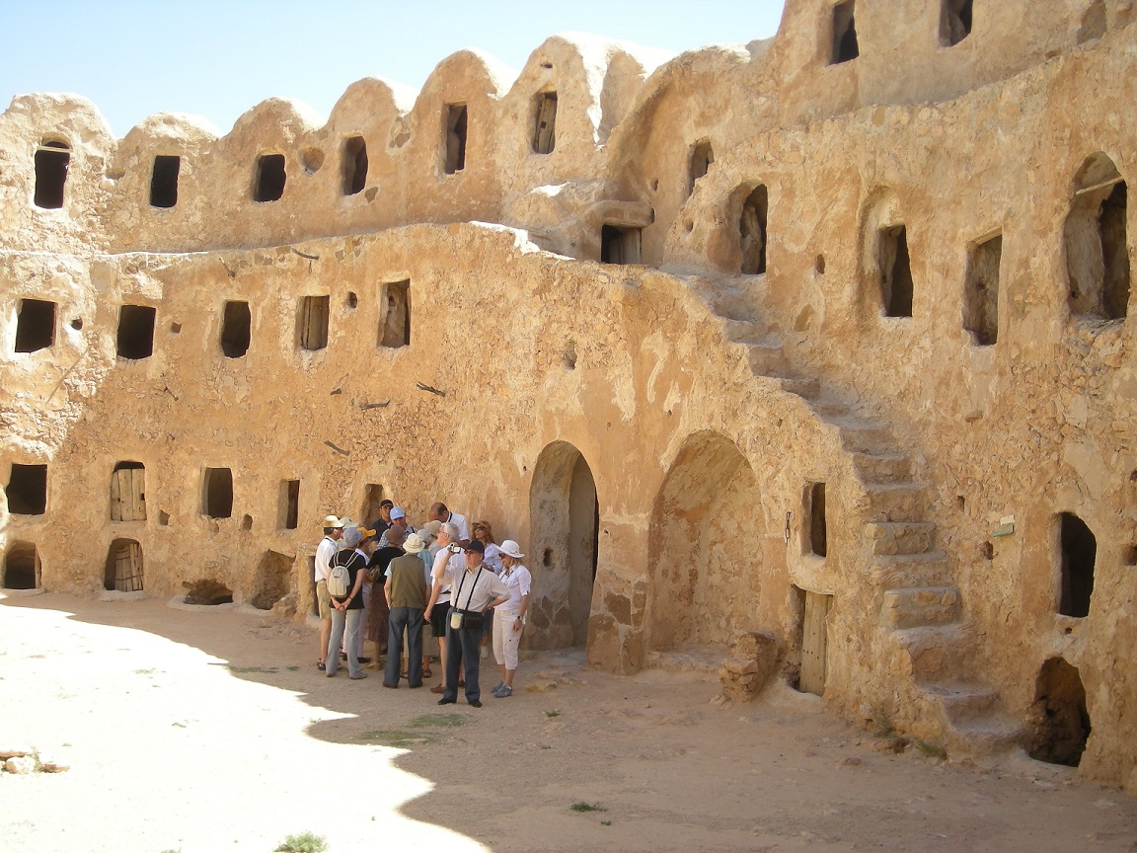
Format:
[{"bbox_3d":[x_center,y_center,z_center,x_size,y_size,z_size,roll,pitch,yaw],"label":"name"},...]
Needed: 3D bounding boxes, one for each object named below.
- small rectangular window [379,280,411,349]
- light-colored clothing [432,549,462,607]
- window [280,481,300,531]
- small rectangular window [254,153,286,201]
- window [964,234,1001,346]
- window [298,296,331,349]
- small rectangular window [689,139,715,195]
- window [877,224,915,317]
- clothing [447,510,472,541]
[{"bbox_3d":[-2.481,-1.604,20.700,0.545,0.961,0.250,1,1,35],"label":"small rectangular window"},{"bbox_3d":[-1.317,1.655,16.000,0.340,0.660,0.480,2,3,45],"label":"light-colored clothing"},{"bbox_3d":[-3.969,1.133,20.984,0.460,0.730,0.300,2,2,37],"label":"window"},{"bbox_3d":[-4.689,-3.899,22.700,0.650,0.760,0.180,2,2,34],"label":"small rectangular window"},{"bbox_3d":[4.060,-1.311,13.914,0.320,1.080,0.500,-1,2,-35],"label":"window"},{"bbox_3d":[-3.816,-1.563,21.700,0.554,0.830,0.220,1,1,29],"label":"window"},{"bbox_3d":[1.777,-3.429,19.200,0.400,0.800,0.180,2,2,31],"label":"small rectangular window"},{"bbox_3d":[3.429,-1.624,15.100,0.180,0.940,0.500,0,2,-37],"label":"window"},{"bbox_3d":[-1.426,1.376,18.400,0.340,0.660,0.500,0,2,-37],"label":"clothing"}]

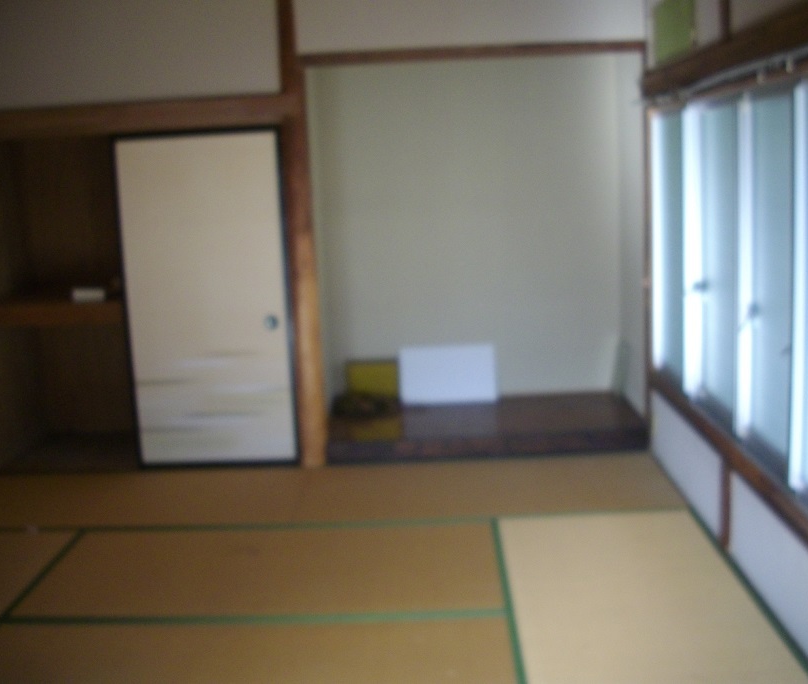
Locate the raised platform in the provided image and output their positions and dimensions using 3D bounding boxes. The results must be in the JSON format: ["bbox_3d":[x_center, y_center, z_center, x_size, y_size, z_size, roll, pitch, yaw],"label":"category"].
[{"bbox_3d":[0.447,0.476,5.508,1.668,0.135,0.837,-2,11,2],"label":"raised platform"}]

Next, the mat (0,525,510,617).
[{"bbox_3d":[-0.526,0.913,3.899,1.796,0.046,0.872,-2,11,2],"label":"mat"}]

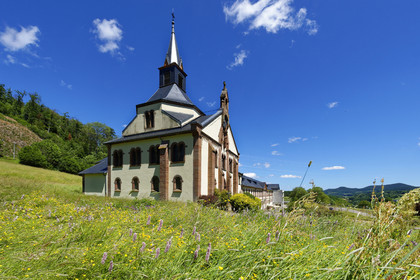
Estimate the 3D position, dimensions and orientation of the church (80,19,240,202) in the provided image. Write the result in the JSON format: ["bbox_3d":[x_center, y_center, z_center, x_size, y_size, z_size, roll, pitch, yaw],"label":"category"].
[{"bbox_3d":[-6.800,-5.900,27.100,19.000,28.500,12.500,-7,-15,26],"label":"church"}]

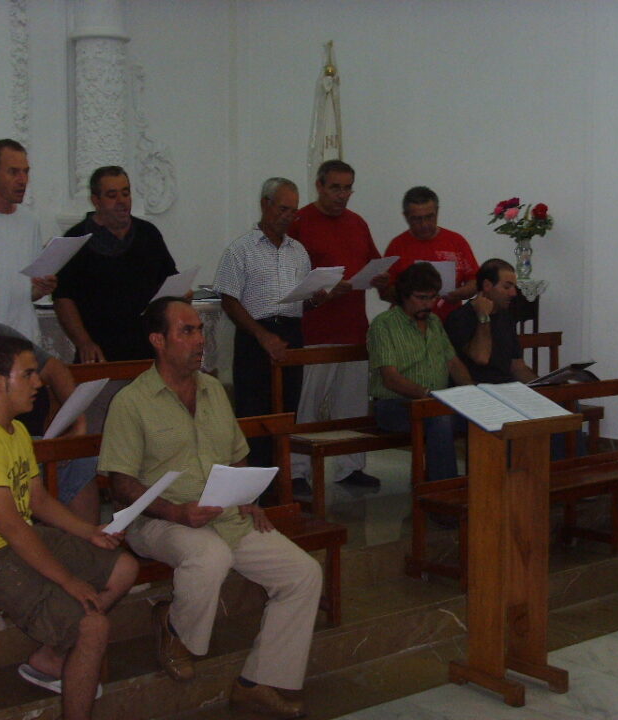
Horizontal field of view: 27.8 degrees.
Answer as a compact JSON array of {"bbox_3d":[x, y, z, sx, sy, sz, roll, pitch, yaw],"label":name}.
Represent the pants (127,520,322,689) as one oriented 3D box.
[{"bbox_3d":[-0.294,0.837,4.480,0.530,0.600,0.650,-4,6,-38],"label":"pants"}]

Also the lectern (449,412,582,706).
[{"bbox_3d":[0.716,0.664,4.549,0.420,1.080,0.345,-4,6,-39],"label":"lectern"}]

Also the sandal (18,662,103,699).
[{"bbox_3d":[-0.821,1.042,4.099,0.285,0.075,0.100,10,8,19],"label":"sandal"}]

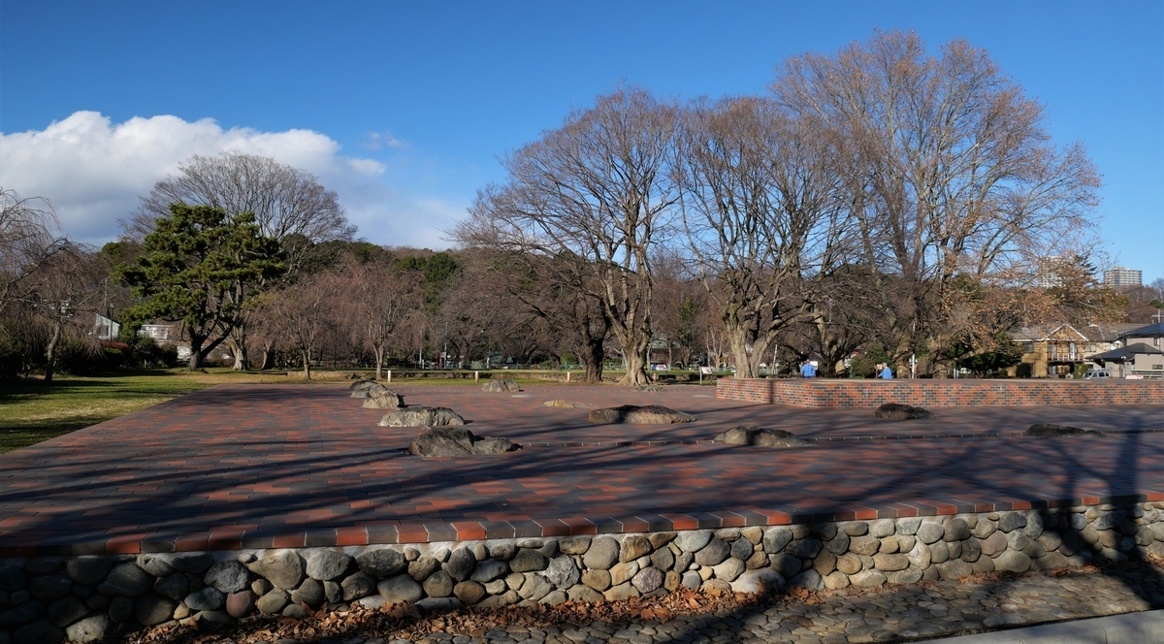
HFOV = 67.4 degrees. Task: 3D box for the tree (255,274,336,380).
[{"bbox_3d":[-13.005,0.210,39.318,3.760,4.760,3.402,0,-2,0],"label":"tree"}]

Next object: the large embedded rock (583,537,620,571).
[{"bbox_3d":[0.127,1.554,5.839,0.259,0.218,0.202,1,-3,-18],"label":"large embedded rock"}]

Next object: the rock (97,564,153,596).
[{"bbox_3d":[-2.749,1.551,5.258,0.339,0.199,0.254,1,-2,-11],"label":"rock"}]

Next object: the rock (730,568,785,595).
[{"bbox_3d":[1.259,1.866,6.278,0.391,0.181,0.274,1,-2,-17],"label":"rock"}]

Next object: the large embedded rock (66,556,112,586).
[{"bbox_3d":[-2.946,1.495,5.223,0.279,0.174,0.209,1,-2,-11],"label":"large embedded rock"}]

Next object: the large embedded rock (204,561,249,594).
[{"bbox_3d":[-2.188,1.573,5.372,0.275,0.203,0.206,1,-2,-12],"label":"large embedded rock"}]

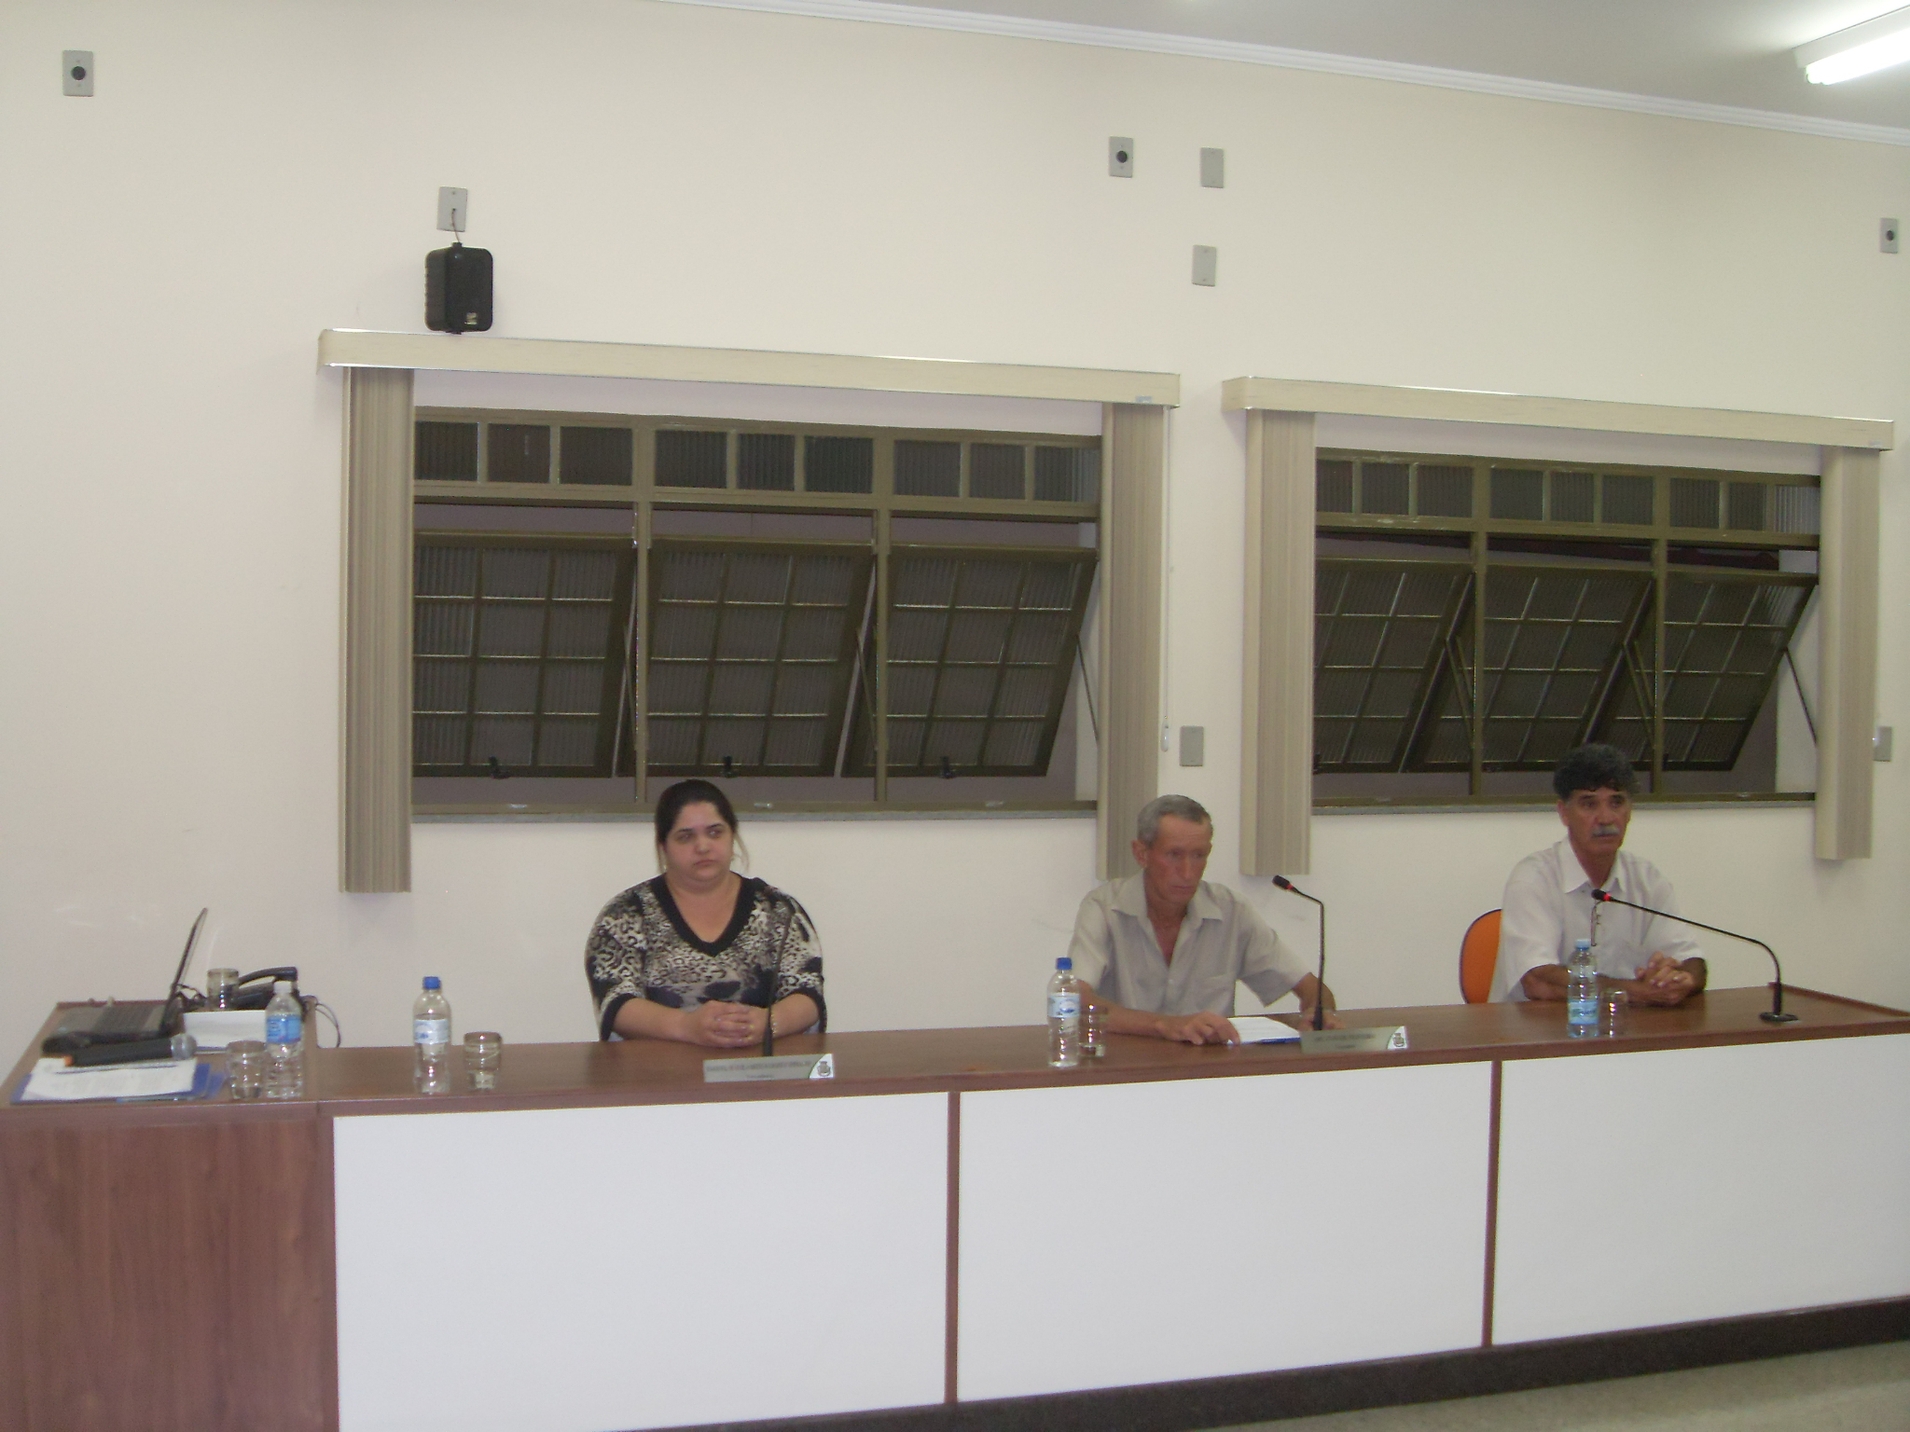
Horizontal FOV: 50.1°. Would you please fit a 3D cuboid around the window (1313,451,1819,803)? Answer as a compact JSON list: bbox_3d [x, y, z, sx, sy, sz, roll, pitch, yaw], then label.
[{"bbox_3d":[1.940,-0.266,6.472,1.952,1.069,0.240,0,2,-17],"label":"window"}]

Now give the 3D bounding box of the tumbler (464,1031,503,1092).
[{"bbox_3d":[-0.860,0.631,3.721,0.069,0.097,0.069,0,1,-16],"label":"tumbler"}]

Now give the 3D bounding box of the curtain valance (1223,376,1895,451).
[{"bbox_3d":[1.909,-0.914,6.248,2.339,0.093,0.150,0,2,-17],"label":"curtain valance"}]

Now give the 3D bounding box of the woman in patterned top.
[{"bbox_3d":[-0.535,0.785,4.432,0.530,1.294,0.660,0,1,-16],"label":"woman in patterned top"}]

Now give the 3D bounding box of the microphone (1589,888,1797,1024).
[{"bbox_3d":[1.617,0.522,4.465,0.487,0.286,0.100,1,2,4],"label":"microphone"}]

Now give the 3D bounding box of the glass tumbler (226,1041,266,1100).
[{"bbox_3d":[-1.216,0.604,3.502,0.069,0.094,0.069,0,2,-17],"label":"glass tumbler"}]

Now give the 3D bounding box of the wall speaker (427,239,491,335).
[{"bbox_3d":[-1.262,-1.087,5.192,0.142,0.230,0.125,-1,2,-44],"label":"wall speaker"}]

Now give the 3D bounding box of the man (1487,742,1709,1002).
[{"bbox_3d":[1.610,0.750,5.064,0.520,1.375,0.660,1,1,-9],"label":"man"}]

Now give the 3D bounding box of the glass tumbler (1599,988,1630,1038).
[{"bbox_3d":[1.424,0.641,4.402,0.067,0.096,0.067,1,1,0],"label":"glass tumbler"}]

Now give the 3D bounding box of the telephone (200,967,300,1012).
[{"bbox_3d":[-1.507,0.596,4.383,0.210,0.105,0.170,0,1,-16],"label":"telephone"}]

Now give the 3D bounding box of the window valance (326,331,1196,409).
[{"bbox_3d":[-0.493,-0.916,5.478,2.301,0.094,0.160,0,1,-17],"label":"window valance"}]

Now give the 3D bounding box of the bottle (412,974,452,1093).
[{"bbox_3d":[-0.918,0.557,3.588,0.066,0.200,0.066,0,2,-17],"label":"bottle"}]

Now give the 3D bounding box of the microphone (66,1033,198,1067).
[{"bbox_3d":[-1.473,0.596,3.656,0.237,0.052,0.051,0,2,-24],"label":"microphone"}]

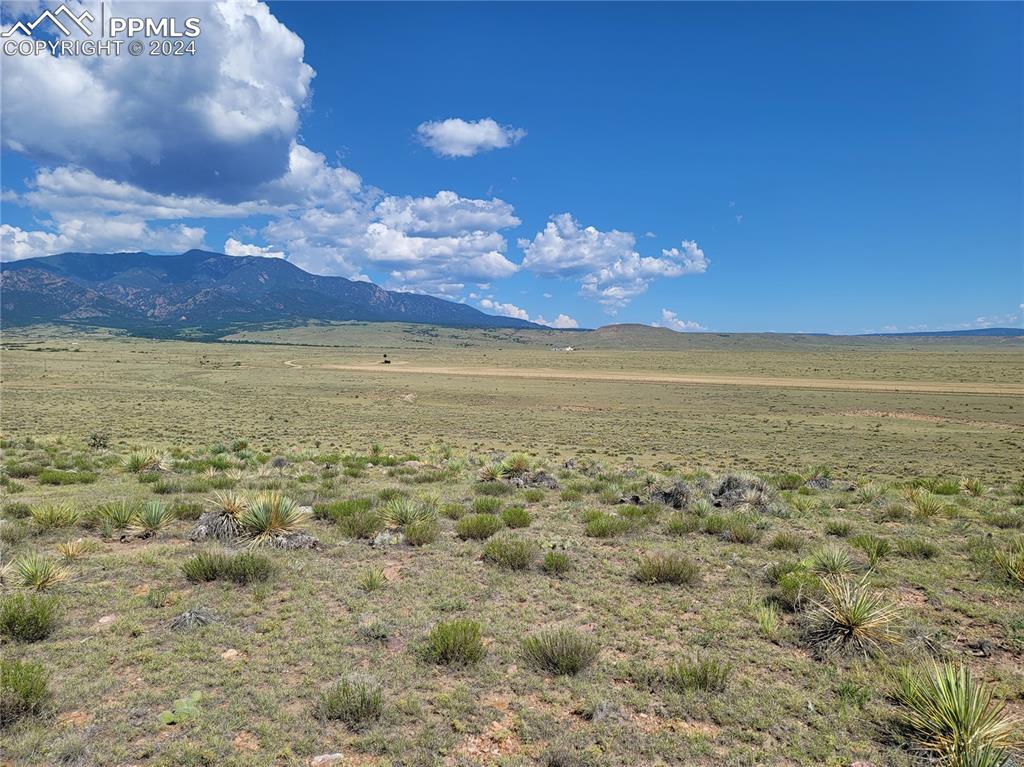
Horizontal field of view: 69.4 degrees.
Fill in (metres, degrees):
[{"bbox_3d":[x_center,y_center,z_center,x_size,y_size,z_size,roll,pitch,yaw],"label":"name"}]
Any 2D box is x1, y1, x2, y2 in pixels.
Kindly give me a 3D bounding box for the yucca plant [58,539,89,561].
[{"bbox_3d":[-3.910,1.473,6.577,0.285,0.161,0.270,0,3,0],"label":"yucca plant"}]

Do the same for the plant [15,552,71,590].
[{"bbox_3d":[-3.897,1.564,6.148,0.449,0.269,0.427,0,3,0],"label":"plant"}]

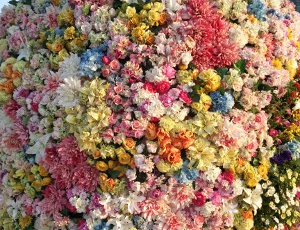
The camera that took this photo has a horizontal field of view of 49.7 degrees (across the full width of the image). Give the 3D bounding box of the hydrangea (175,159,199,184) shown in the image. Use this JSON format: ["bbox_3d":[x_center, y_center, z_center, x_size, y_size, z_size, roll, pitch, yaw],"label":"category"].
[{"bbox_3d":[0.175,0.264,1.513,0.122,0.112,0.099,0,8,-6],"label":"hydrangea"}]

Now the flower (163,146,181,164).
[{"bbox_3d":[0.099,0.181,1.487,0.083,0.083,0.062,0,5,-3],"label":"flower"}]

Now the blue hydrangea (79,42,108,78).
[{"bbox_3d":[-0.273,-0.268,1.560,0.140,0.165,0.125,-1,-14,12],"label":"blue hydrangea"}]

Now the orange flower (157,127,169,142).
[{"bbox_3d":[0.057,0.089,1.480,0.066,0.070,0.055,-1,1,-2],"label":"orange flower"}]

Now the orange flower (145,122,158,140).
[{"bbox_3d":[0.007,0.071,1.479,0.070,0.082,0.060,-1,0,0],"label":"orange flower"}]

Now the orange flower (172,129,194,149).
[{"bbox_3d":[0.154,0.113,1.487,0.101,0.092,0.072,0,2,-6],"label":"orange flower"}]

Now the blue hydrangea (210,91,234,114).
[{"bbox_3d":[0.344,-0.059,1.533,0.114,0.104,0.093,0,-5,-14],"label":"blue hydrangea"}]

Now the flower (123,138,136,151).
[{"bbox_3d":[-0.094,0.136,1.486,0.064,0.064,0.048,-1,3,5],"label":"flower"}]

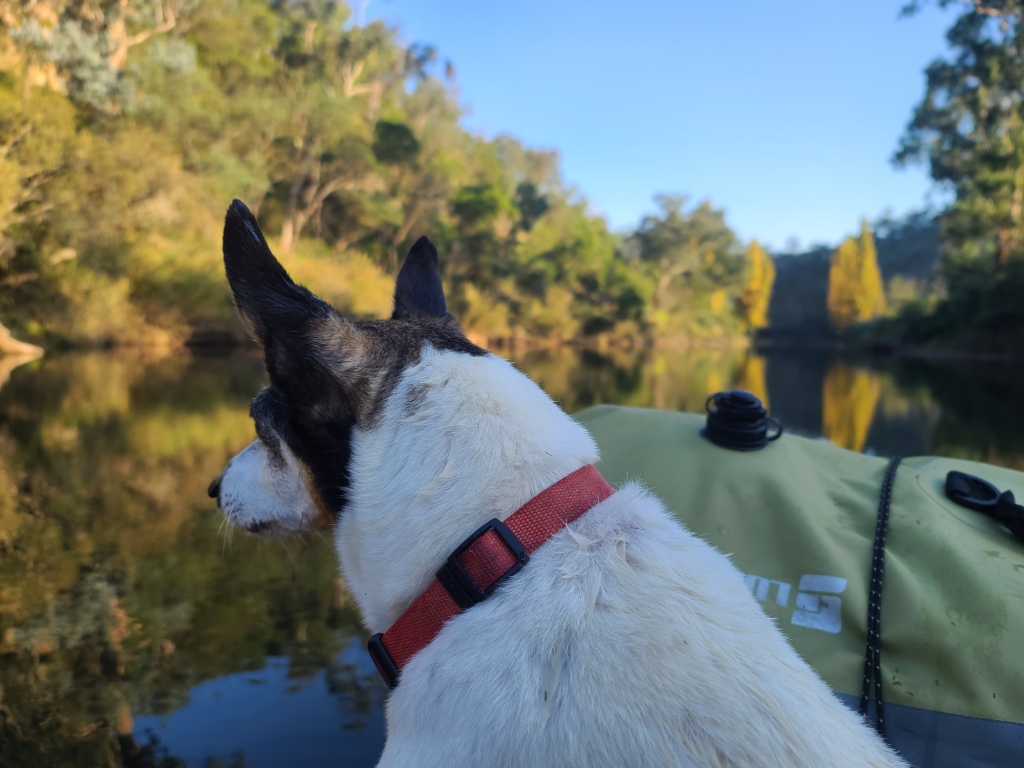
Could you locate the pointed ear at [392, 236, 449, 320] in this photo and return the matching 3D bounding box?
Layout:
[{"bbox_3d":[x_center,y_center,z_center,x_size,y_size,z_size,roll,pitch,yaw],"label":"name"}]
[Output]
[{"bbox_3d":[-0.058,-0.063,0.470,0.037,0.066,0.028,1,3,-21],"label":"pointed ear"}]

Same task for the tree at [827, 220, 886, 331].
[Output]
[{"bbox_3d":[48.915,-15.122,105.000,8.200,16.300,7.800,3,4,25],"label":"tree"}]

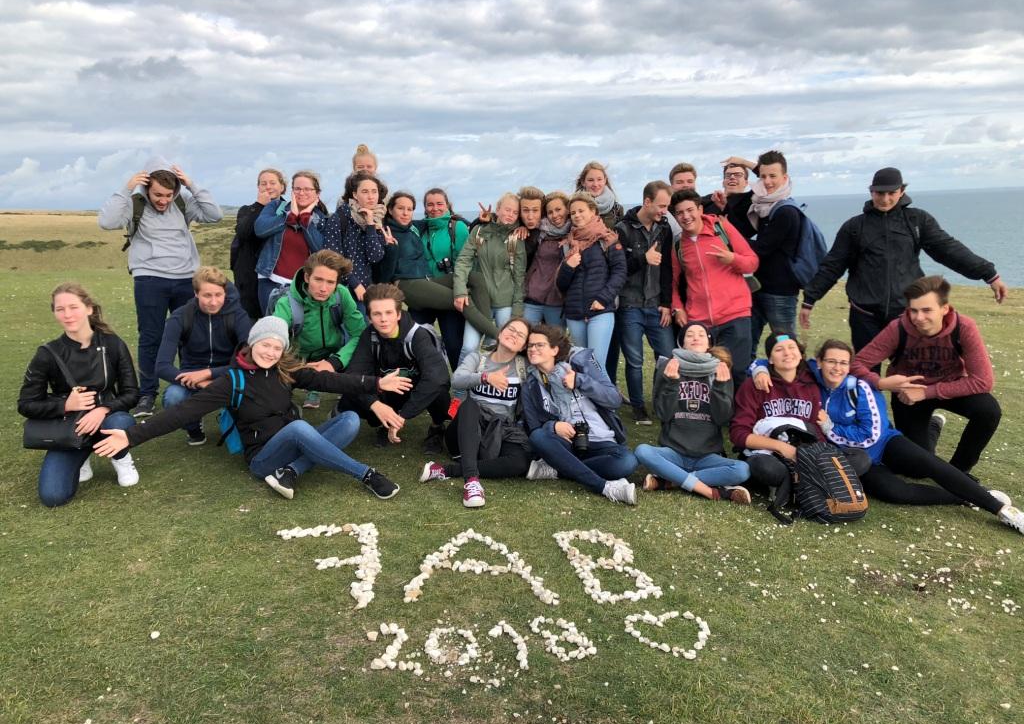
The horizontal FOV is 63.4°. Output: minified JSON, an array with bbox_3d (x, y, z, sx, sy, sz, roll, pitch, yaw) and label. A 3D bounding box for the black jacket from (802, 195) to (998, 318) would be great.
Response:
[{"bbox_3d":[2.367,-0.643,5.100,1.140,0.740,0.360,1,11,16],"label":"black jacket"}]

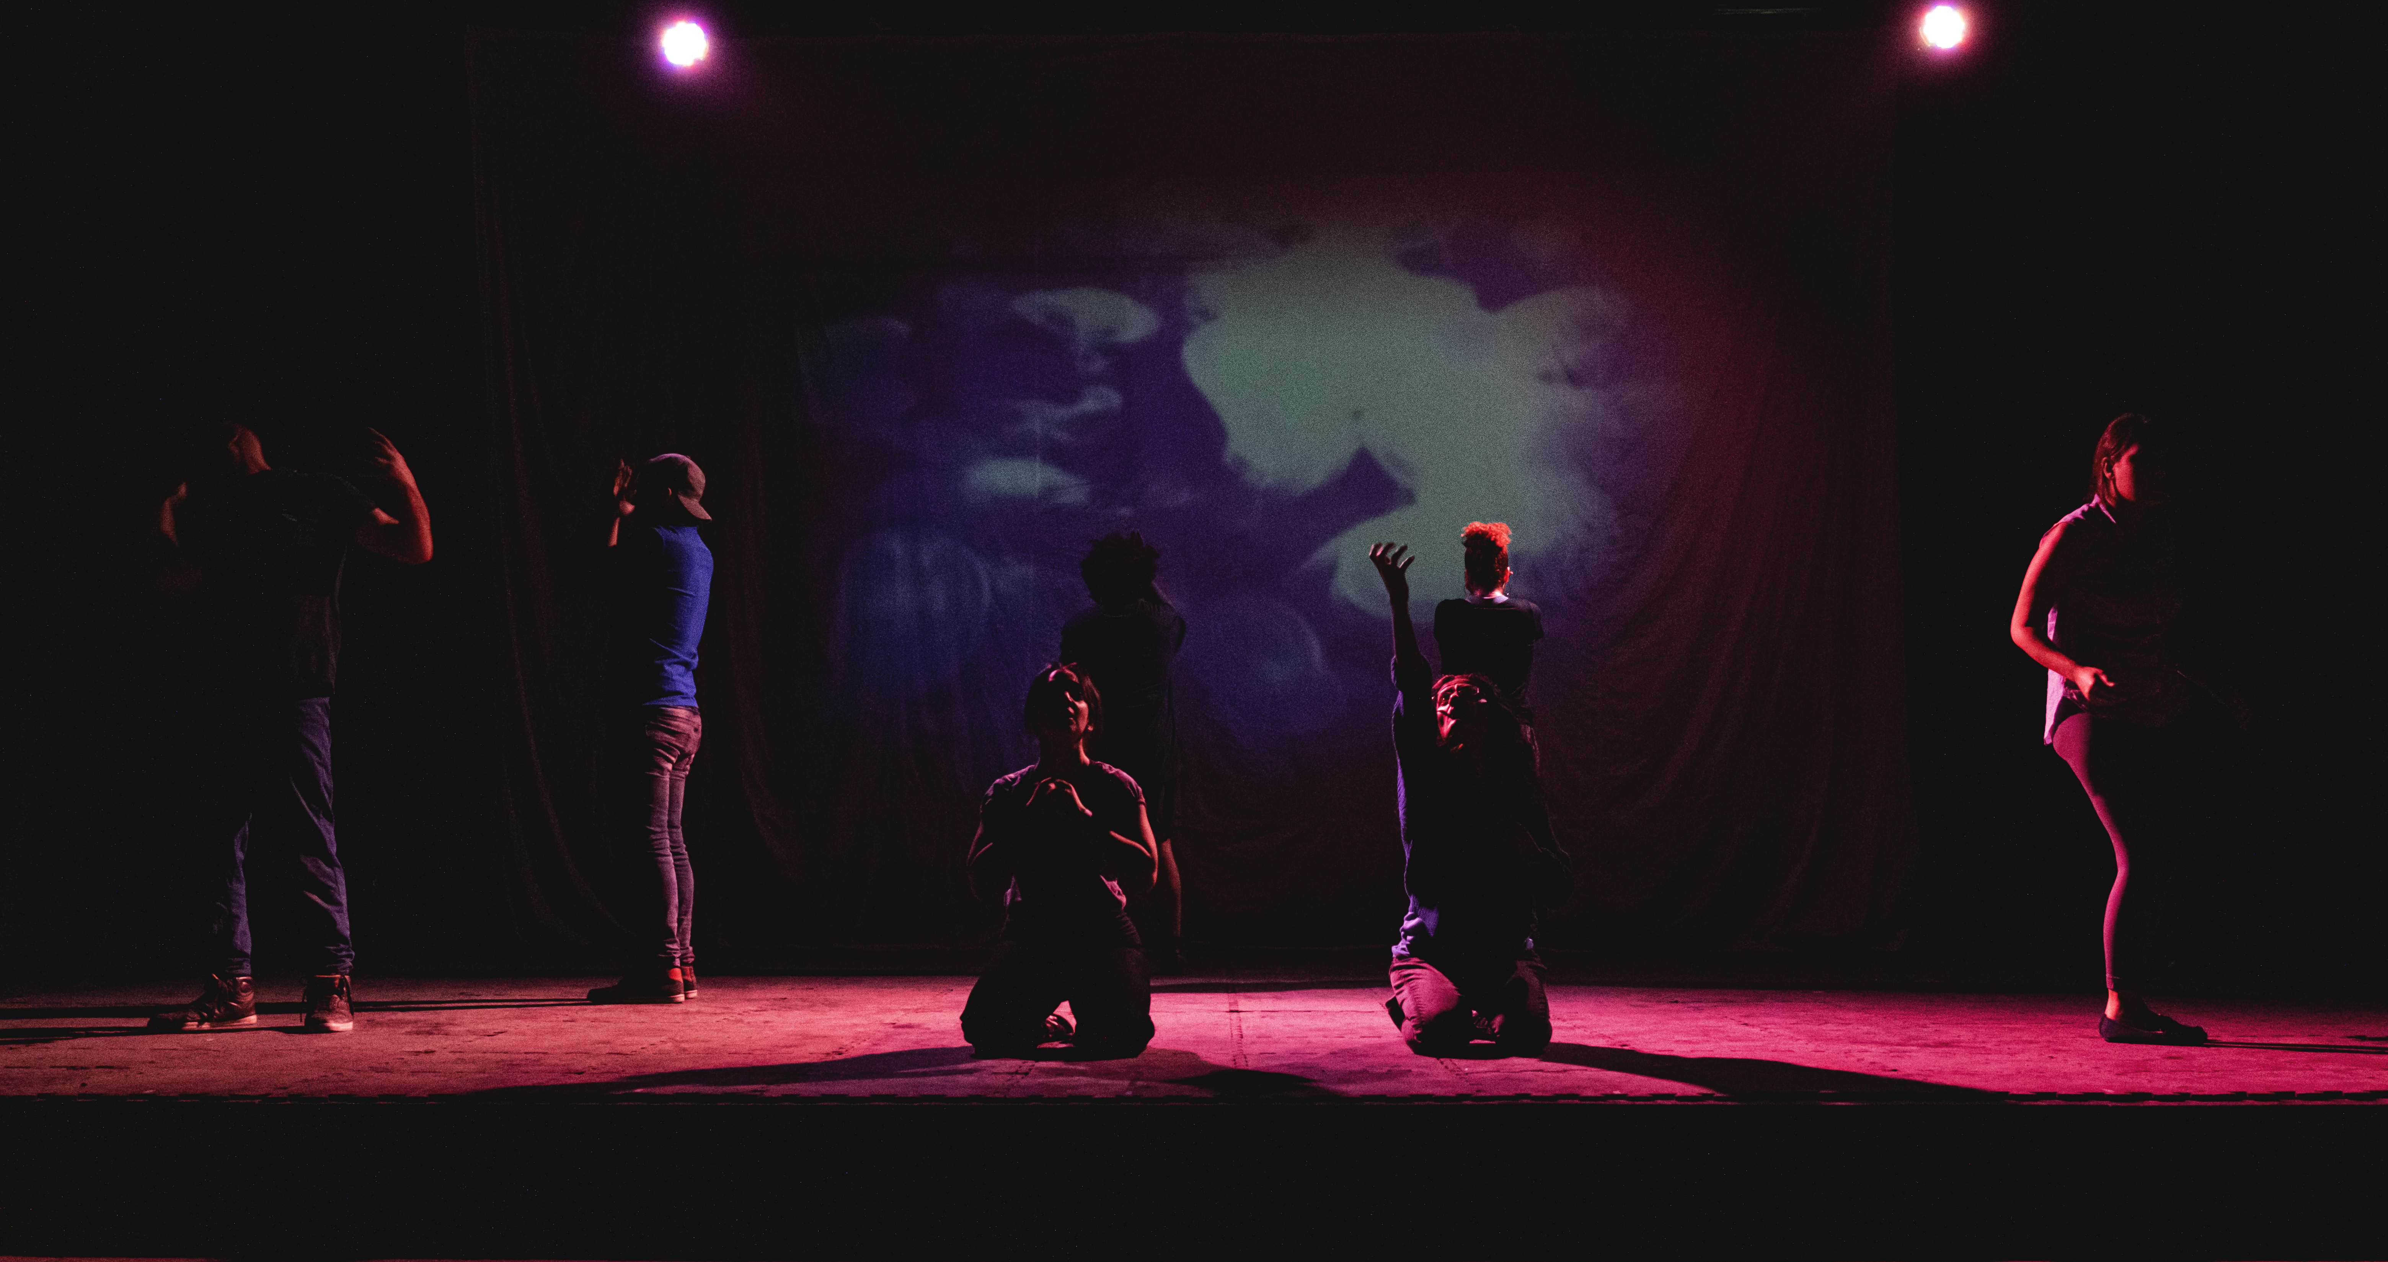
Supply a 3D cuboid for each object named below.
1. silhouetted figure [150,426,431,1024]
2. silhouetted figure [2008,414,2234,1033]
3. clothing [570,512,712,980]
[{"bbox_3d":[-2.595,0.262,5.902,0.770,1.758,0.420,-2,-6,20],"label":"silhouetted figure"},{"bbox_3d":[2.458,0.256,5.500,0.500,1.694,0.400,5,-7,-43],"label":"silhouetted figure"},{"bbox_3d":[-1.796,0.348,6.697,0.400,1.476,0.450,-2,-6,21],"label":"clothing"}]

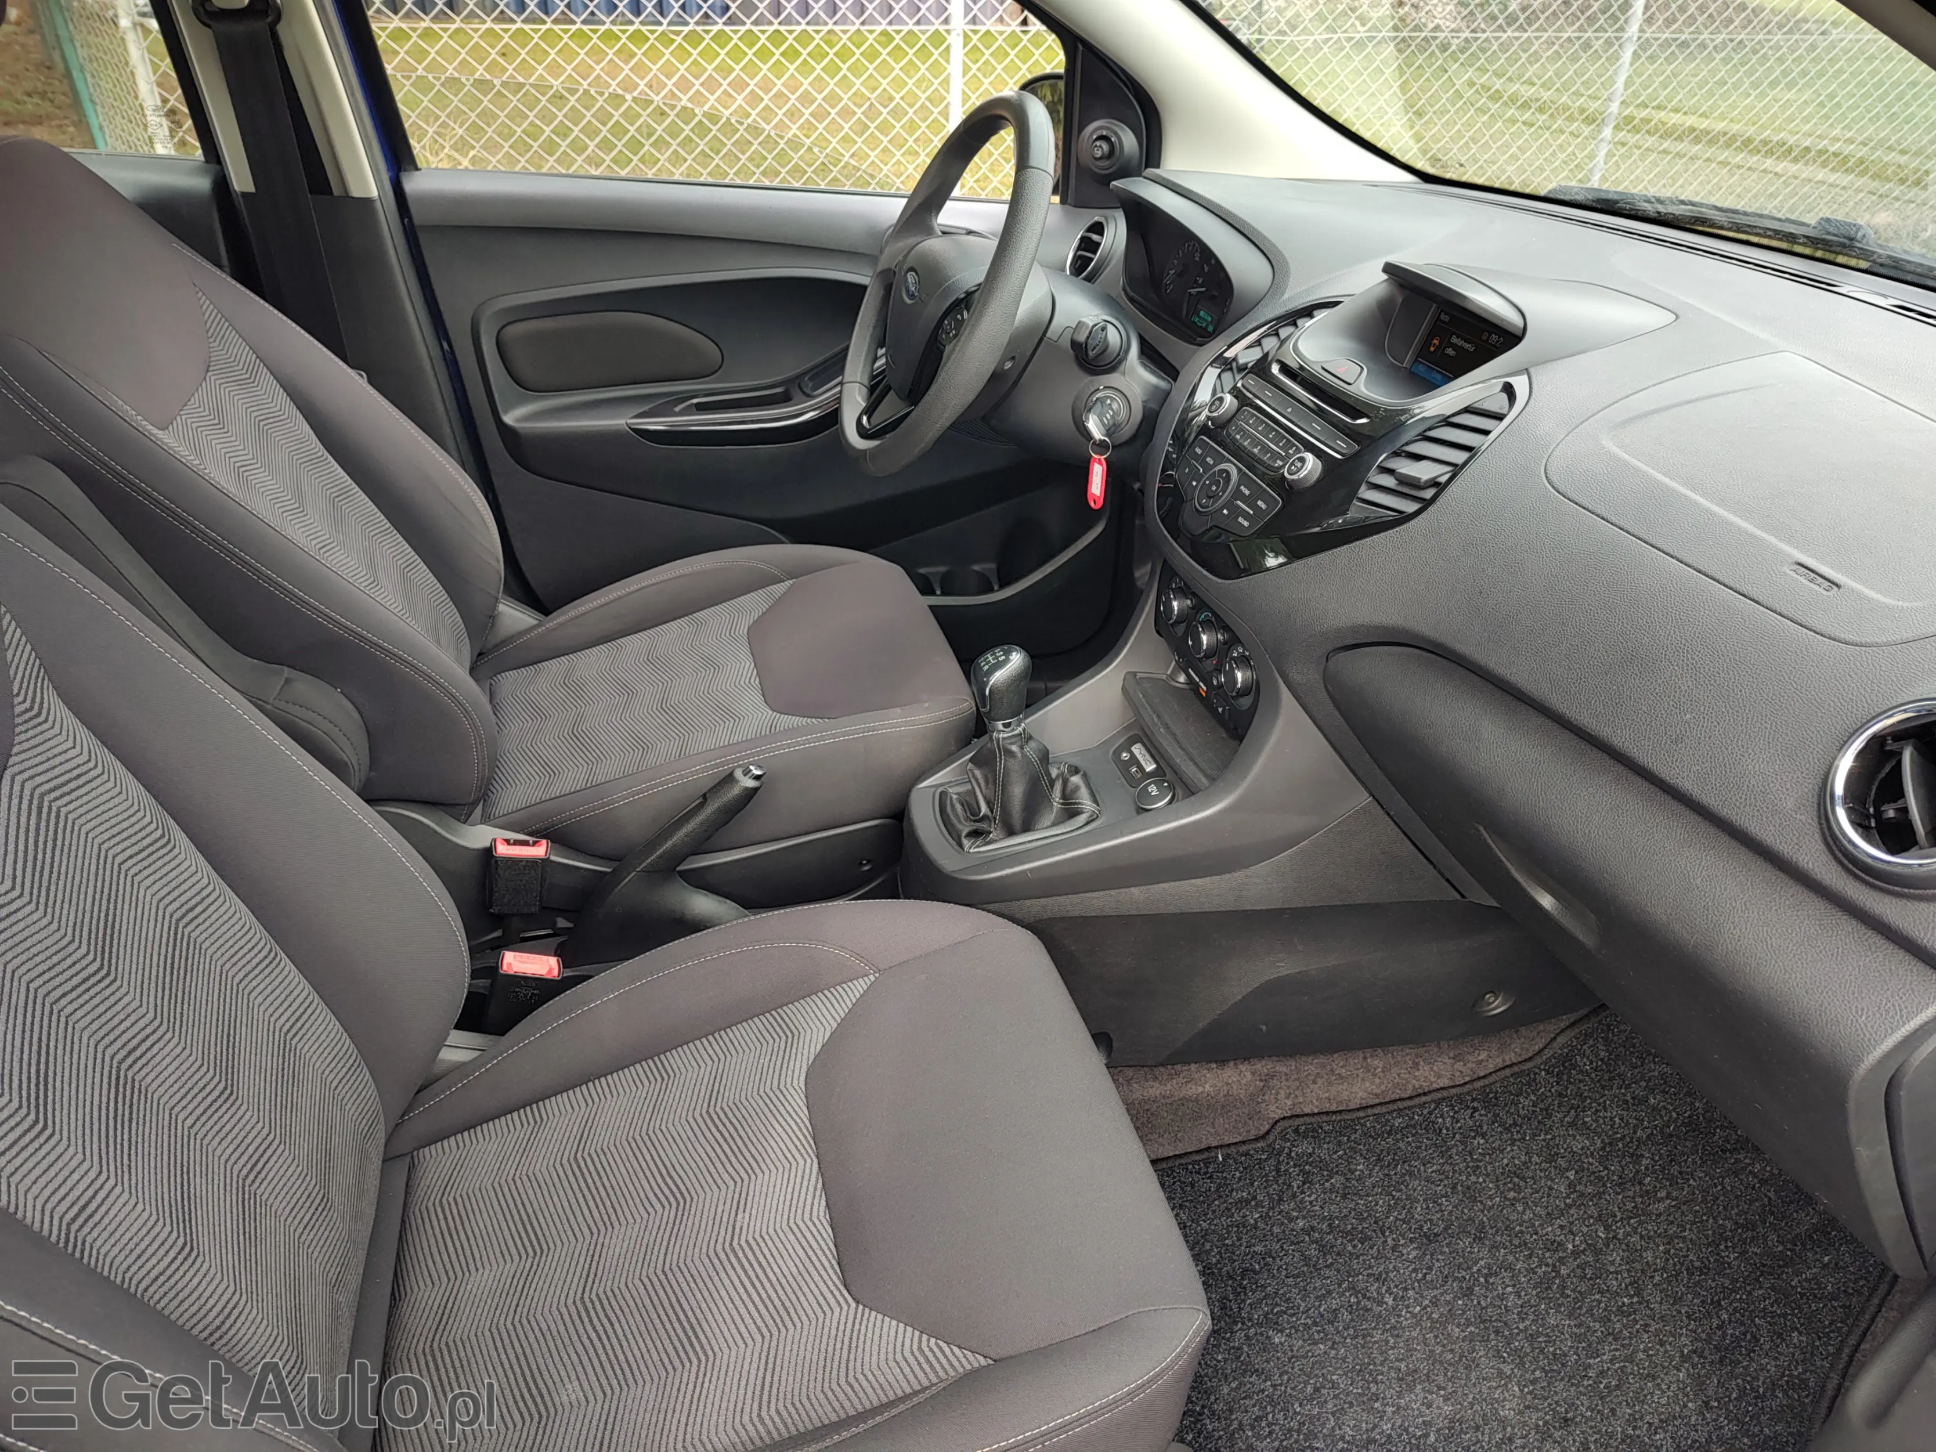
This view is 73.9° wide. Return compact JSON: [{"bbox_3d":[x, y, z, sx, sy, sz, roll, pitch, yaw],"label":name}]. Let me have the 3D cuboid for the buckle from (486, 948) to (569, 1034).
[{"bbox_3d":[-0.351,0.216,1.017,0.046,0.068,0.026,11,27,-21],"label":"buckle"}]

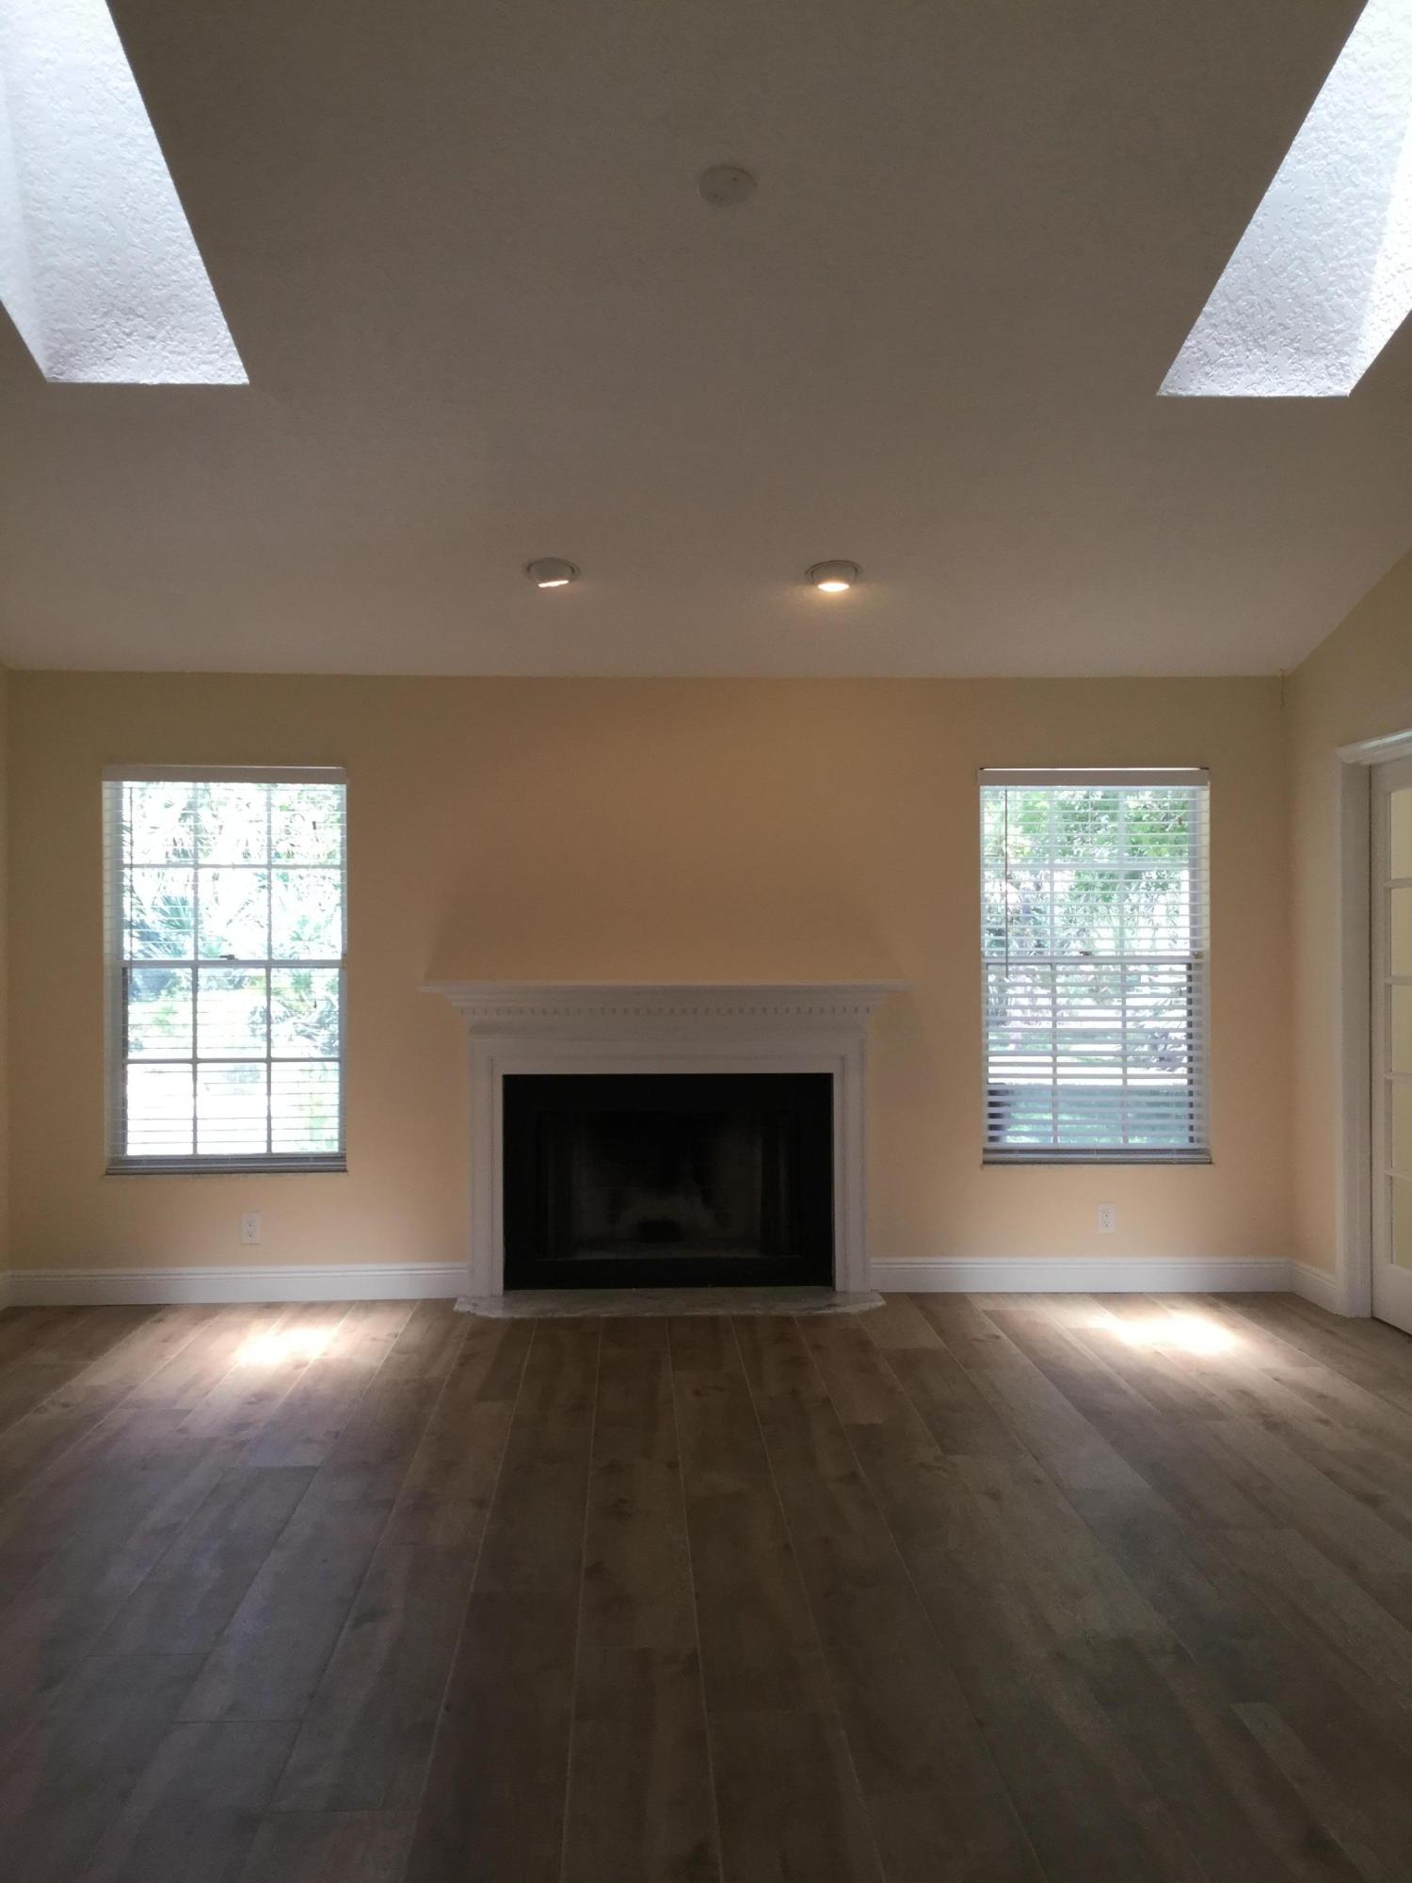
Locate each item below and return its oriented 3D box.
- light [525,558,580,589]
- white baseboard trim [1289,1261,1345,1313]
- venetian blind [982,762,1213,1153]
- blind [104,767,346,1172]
[{"bbox_3d":[-0.516,-1.221,5.671,0.190,0.060,0.190,0,-14,-3],"label":"light"},{"bbox_3d":[2.317,1.307,6.442,0.018,0.138,0.450,0,0,-3],"label":"white baseboard trim"},{"bbox_3d":[1.531,0.096,6.678,0.905,1.550,0.110,0,0,-3],"label":"venetian blind"},{"bbox_3d":[-1.841,0.108,6.491,0.913,1.553,0.065,0,0,-3],"label":"blind"}]

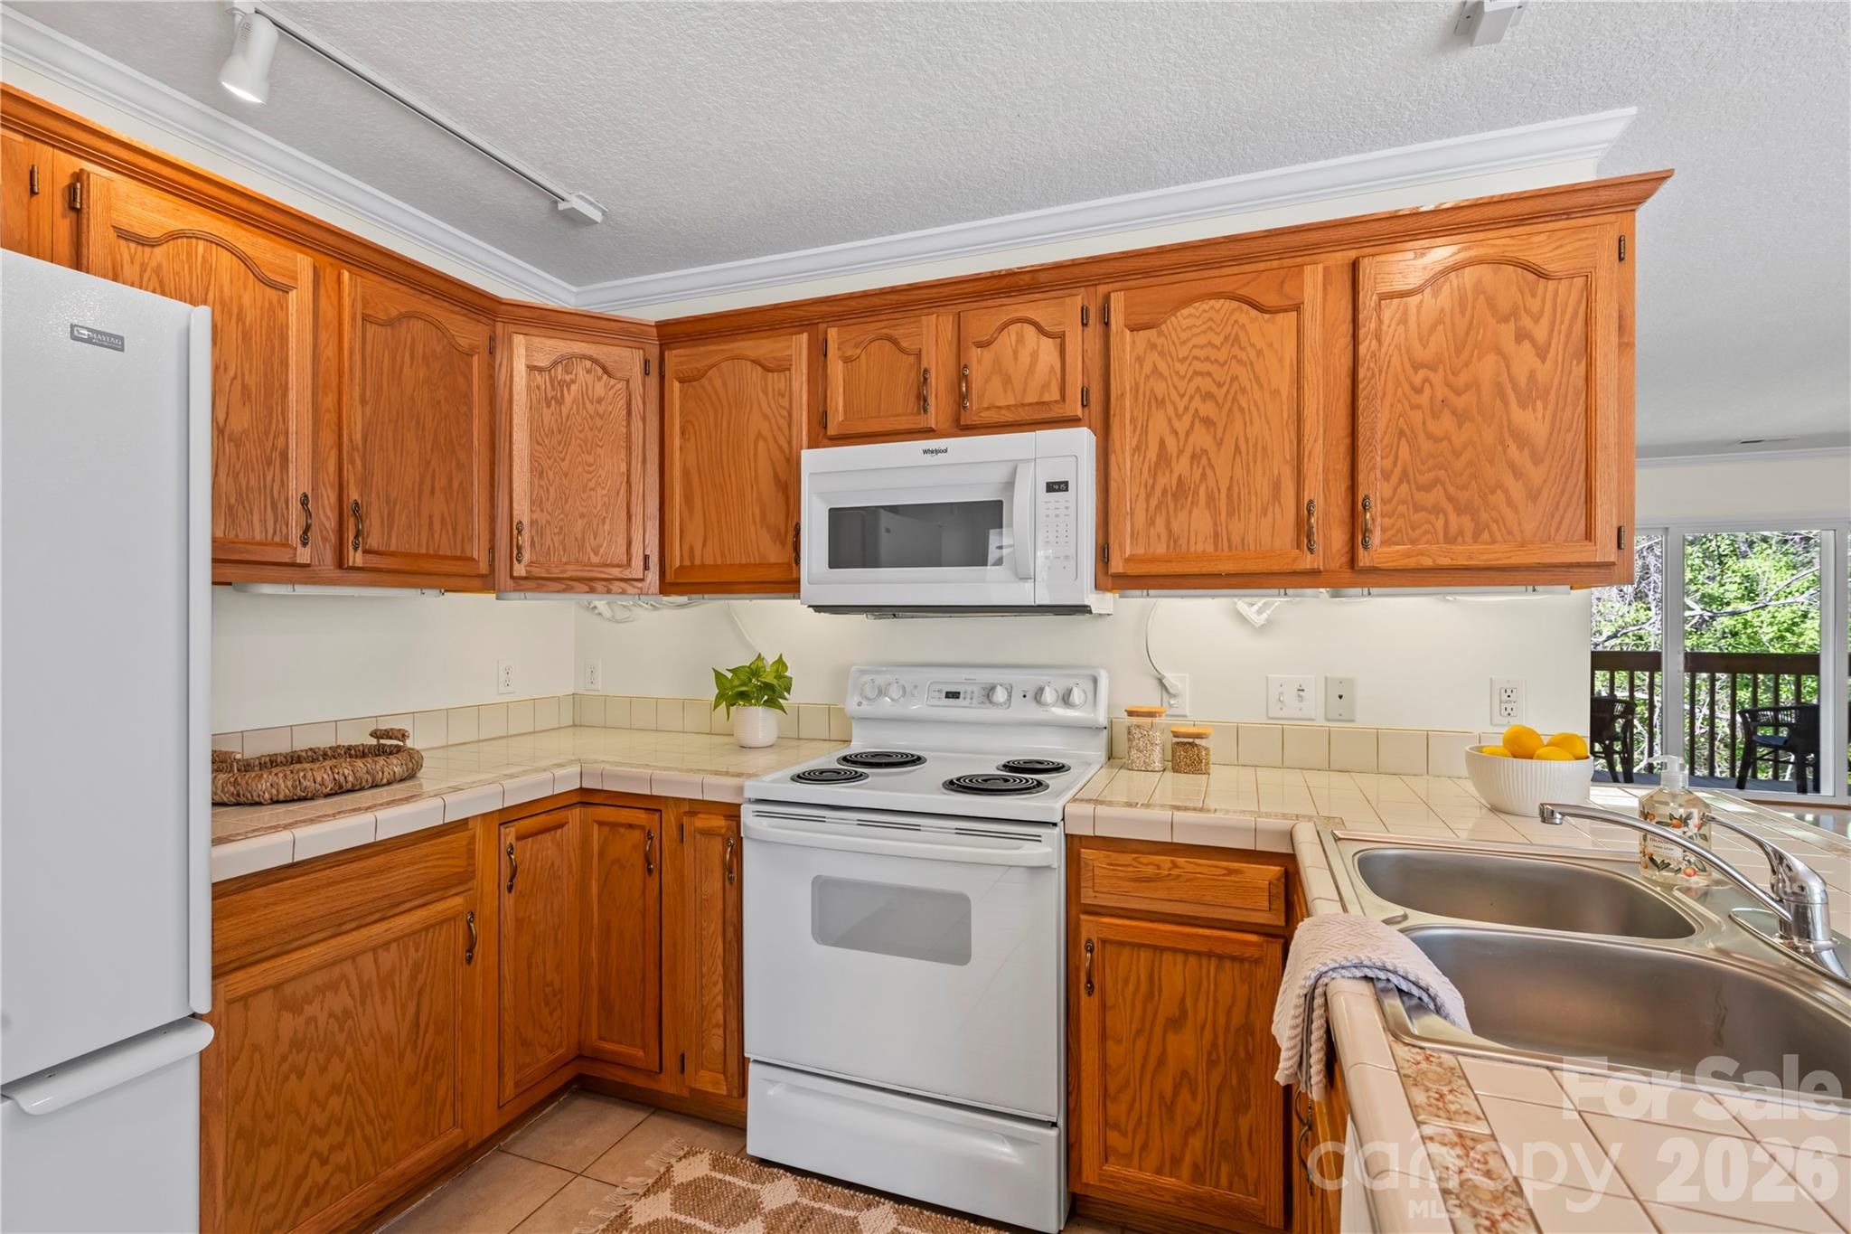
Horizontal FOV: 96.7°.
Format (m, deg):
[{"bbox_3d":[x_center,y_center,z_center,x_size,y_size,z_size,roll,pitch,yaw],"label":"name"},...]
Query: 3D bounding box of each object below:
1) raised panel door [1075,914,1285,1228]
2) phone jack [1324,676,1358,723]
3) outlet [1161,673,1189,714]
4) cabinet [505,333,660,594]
[{"bbox_3d":[0.512,0.901,1.662,0.387,0.559,0.021,0,0,20],"label":"raised panel door"},{"bbox_3d":[1.059,0.209,2.099,0.071,0.114,0.010,0,0,20],"label":"phone jack"},{"bbox_3d":[0.681,0.214,2.238,0.071,0.114,0.012,0,0,20],"label":"outlet"},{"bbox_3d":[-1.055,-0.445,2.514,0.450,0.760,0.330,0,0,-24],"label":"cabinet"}]

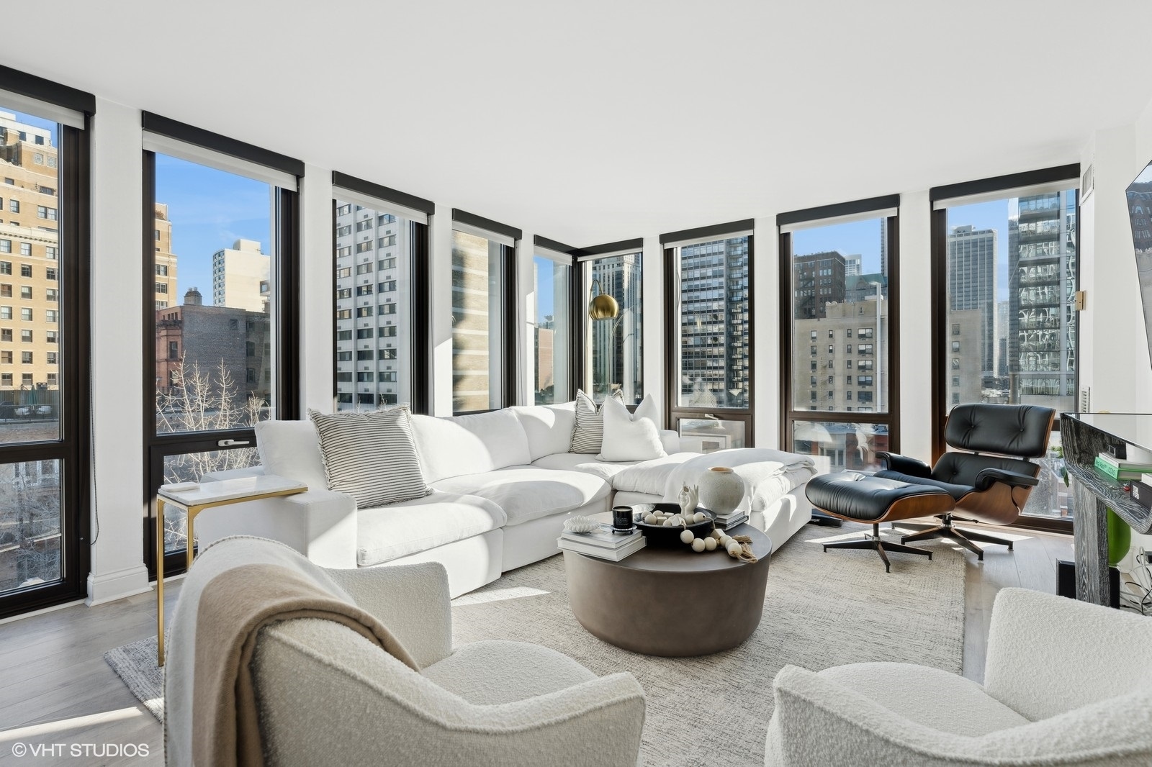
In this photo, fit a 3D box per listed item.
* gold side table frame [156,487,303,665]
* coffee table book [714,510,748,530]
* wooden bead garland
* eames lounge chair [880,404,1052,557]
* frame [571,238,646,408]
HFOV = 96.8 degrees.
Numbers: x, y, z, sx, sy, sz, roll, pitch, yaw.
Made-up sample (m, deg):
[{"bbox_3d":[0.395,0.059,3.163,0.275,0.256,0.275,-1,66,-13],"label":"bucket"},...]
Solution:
[{"bbox_3d":[-1.257,0.704,1.888,0.350,0.635,0.375,1,1,38],"label":"gold side table frame"},{"bbox_3d":[0.687,0.641,2.462,0.190,0.053,0.225,1,1,38],"label":"coffee table book"},{"bbox_3d":[0.498,0.636,2.192,0.513,0.109,0.315,0,0,15],"label":"wooden bead garland"},{"bbox_3d":[2.424,0.578,3.277,0.860,0.862,0.830,0,0,-18],"label":"eames lounge chair"},{"bbox_3d":[0.350,-0.197,5.104,0.733,2.351,0.150,0,0,33],"label":"frame"}]

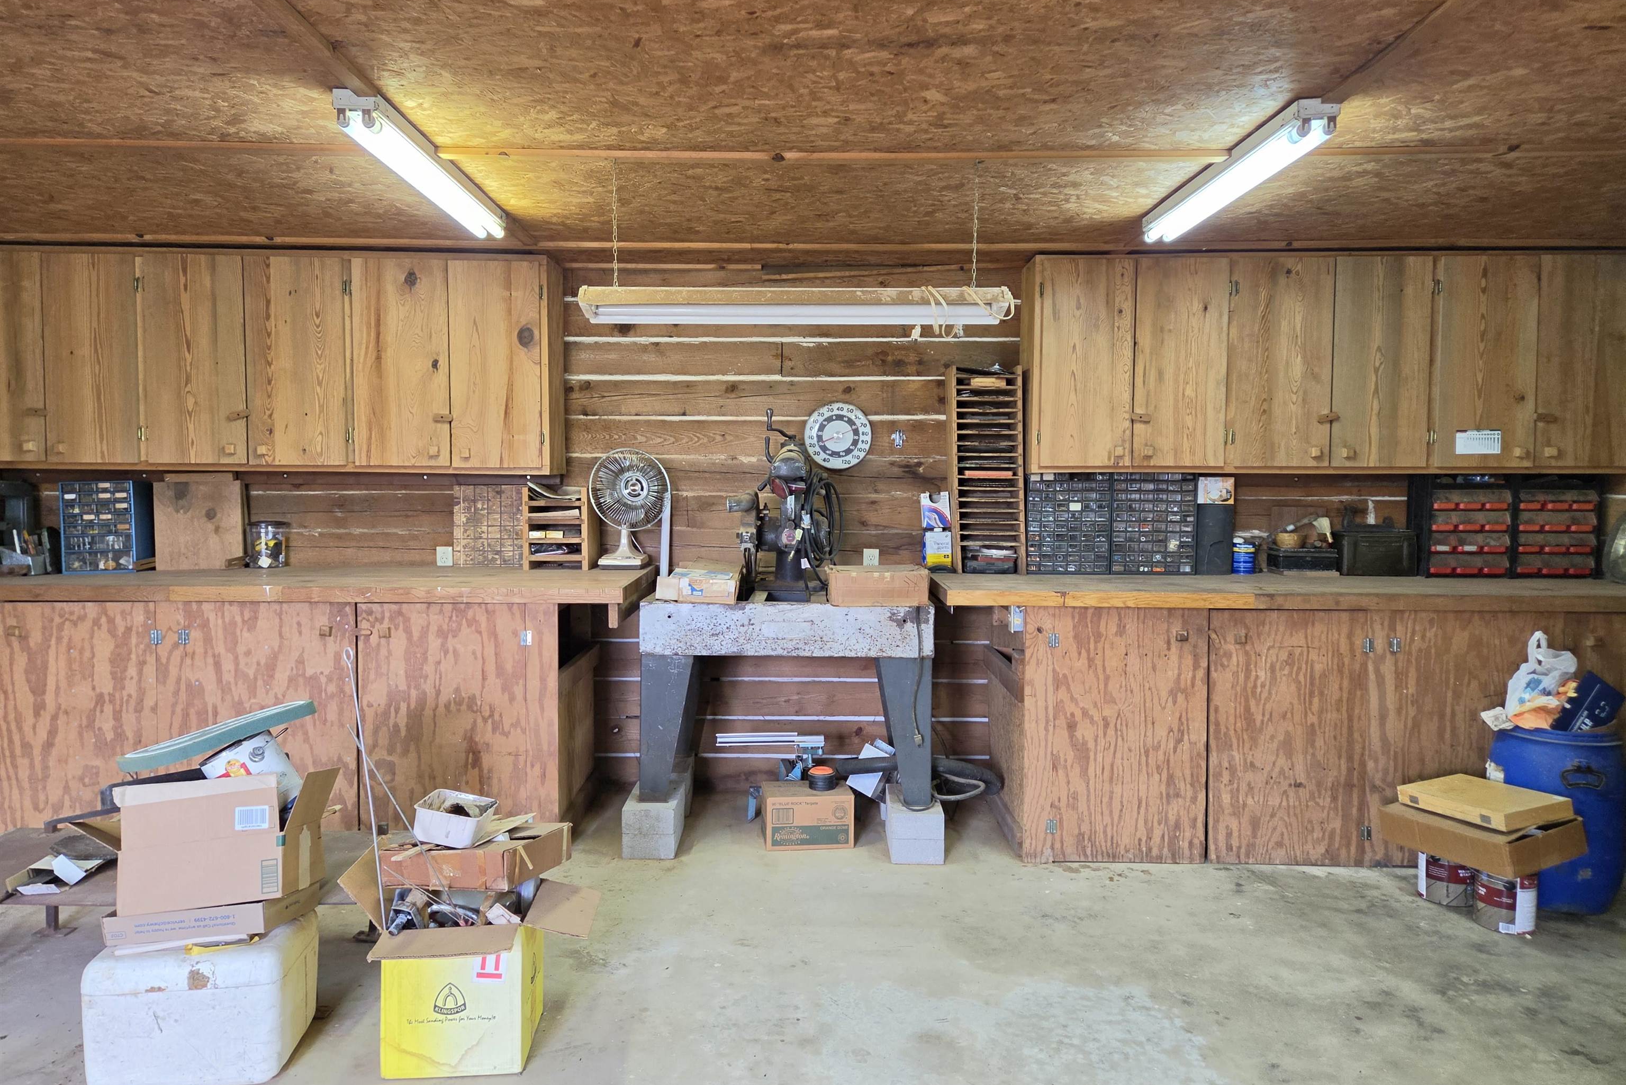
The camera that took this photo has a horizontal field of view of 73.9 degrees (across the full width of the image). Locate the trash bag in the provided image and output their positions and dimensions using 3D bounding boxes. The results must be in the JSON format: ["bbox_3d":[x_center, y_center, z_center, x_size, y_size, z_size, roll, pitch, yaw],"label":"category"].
[{"bbox_3d":[2.468,0.447,3.666,0.210,0.290,0.200,2,3,34],"label":"trash bag"}]

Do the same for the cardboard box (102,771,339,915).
[{"bbox_3d":[-1.509,0.744,2.730,0.510,0.294,0.316,-5,-8,-7],"label":"cardboard box"}]

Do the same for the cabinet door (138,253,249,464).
[{"bbox_3d":[-2.611,-0.771,4.563,0.430,0.885,0.030,0,3,-1],"label":"cabinet door"}]

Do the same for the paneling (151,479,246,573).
[{"bbox_3d":[-2.646,-0.076,4.650,0.376,0.386,0.040,0,3,0],"label":"paneling"}]

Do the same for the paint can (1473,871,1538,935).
[{"bbox_3d":[2.190,1.108,3.420,0.169,0.194,0.169,0,3,0],"label":"paint can"}]

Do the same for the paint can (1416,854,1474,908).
[{"bbox_3d":[2.138,1.105,3.636,0.167,0.193,0.167,0,3,0],"label":"paint can"}]

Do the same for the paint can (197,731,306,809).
[{"bbox_3d":[-1.391,0.598,2.703,0.169,0.193,0.169,-31,5,-14],"label":"paint can"}]

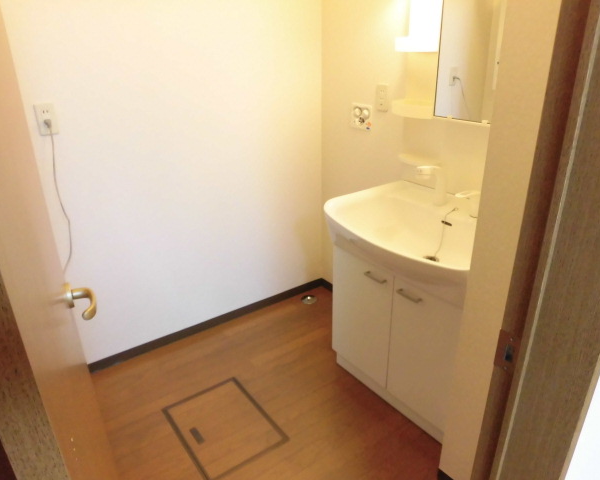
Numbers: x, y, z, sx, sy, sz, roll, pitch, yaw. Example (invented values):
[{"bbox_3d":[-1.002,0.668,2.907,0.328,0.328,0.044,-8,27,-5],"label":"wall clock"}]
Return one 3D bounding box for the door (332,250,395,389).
[{"bbox_3d":[0.267,0.327,1.946,0.022,0.555,0.365,-17,28,-32],"label":"door"}]

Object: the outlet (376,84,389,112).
[{"bbox_3d":[0.396,-0.681,2.139,0.014,0.122,0.070,-17,28,-32],"label":"outlet"}]

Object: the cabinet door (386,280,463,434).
[{"bbox_3d":[0.480,0.439,1.674,0.022,0.555,0.365,-17,28,-32],"label":"cabinet door"}]

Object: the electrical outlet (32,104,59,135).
[{"bbox_3d":[-0.997,-0.475,1.752,0.071,0.118,0.014,-17,28,-32],"label":"electrical outlet"}]

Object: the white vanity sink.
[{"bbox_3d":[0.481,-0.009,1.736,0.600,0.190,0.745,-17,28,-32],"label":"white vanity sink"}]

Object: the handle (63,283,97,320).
[{"bbox_3d":[-0.469,0.133,0.961,0.055,0.054,0.118,-12,25,-23],"label":"handle"}]

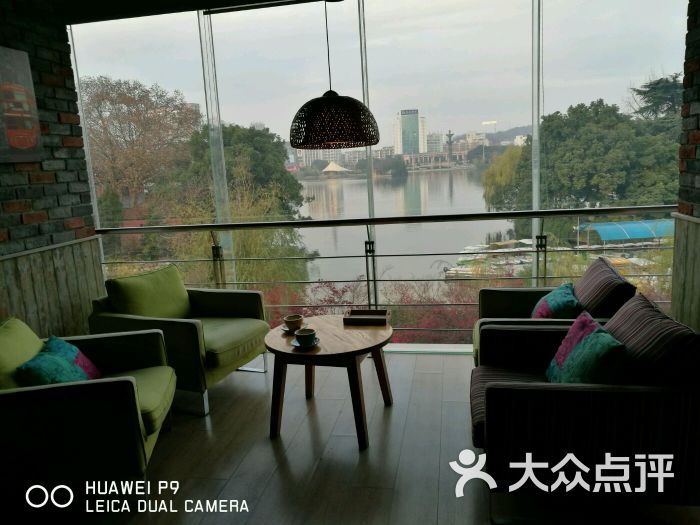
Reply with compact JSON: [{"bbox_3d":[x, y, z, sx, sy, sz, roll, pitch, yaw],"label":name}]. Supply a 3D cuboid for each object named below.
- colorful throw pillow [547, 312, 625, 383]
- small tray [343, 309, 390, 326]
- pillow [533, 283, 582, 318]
[{"bbox_3d":[0.998,0.439,2.328,0.130,0.390,0.390,24,14,-3],"label":"colorful throw pillow"},{"bbox_3d":[0.108,0.334,3.364,0.260,0.060,0.190,-1,10,11],"label":"small tray"},{"bbox_3d":[1.217,0.307,3.261,0.130,0.390,0.390,41,20,2],"label":"pillow"}]

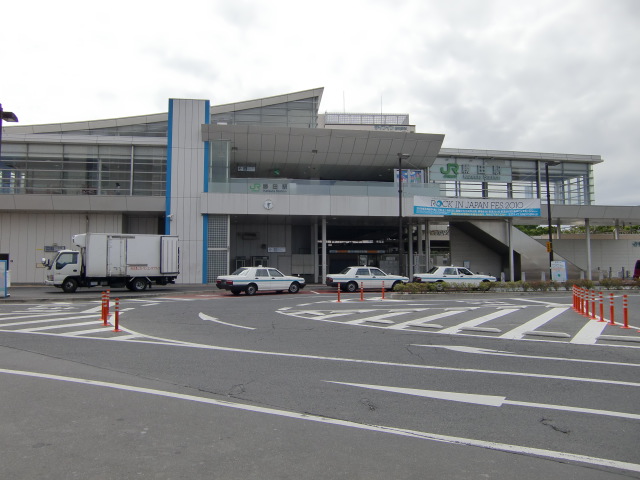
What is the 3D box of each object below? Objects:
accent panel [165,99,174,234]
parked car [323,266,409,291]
[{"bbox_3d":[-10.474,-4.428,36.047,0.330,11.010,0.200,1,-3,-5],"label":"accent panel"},{"bbox_3d":[2.826,2.269,30.127,4.690,1.450,1.700,0,-3,-12],"label":"parked car"}]

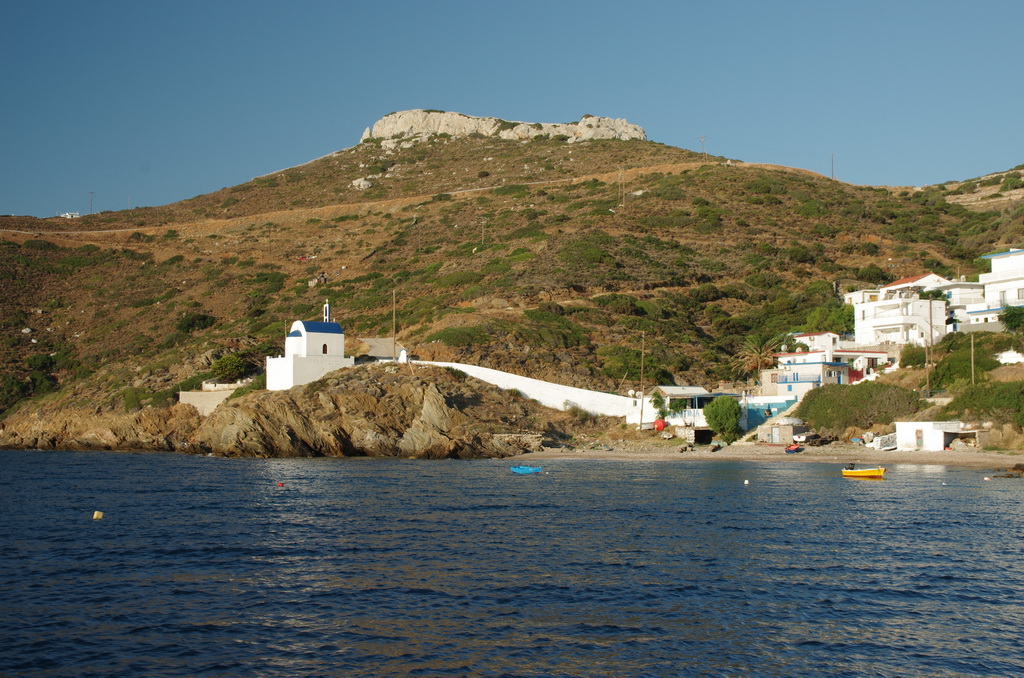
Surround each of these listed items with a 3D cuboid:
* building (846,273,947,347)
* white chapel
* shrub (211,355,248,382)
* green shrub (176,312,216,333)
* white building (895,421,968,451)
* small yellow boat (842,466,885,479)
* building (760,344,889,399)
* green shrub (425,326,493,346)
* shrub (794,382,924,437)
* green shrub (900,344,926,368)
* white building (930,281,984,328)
[{"bbox_3d":[53.650,-3.800,182.230,8.980,8.960,11.220,1,-4,-22],"label":"building"},{"bbox_3d":[-27.420,1.200,177.890,9.600,11.300,6.900,3,-5,-41],"label":"white chapel"},{"bbox_3d":[-39.380,4.110,182.000,5.200,3.900,4.800,1,-3,-12],"label":"shrub"},{"bbox_3d":[-53.160,-2.780,220.000,6.500,3.500,5.800,1,-3,-13],"label":"green shrub"},{"bbox_3d":[47.020,10.850,146.000,5.800,3.150,6.000,3,-4,-44],"label":"white building"},{"bbox_3d":[30.780,11.610,114.000,3.900,1.100,1.550,-1,-3,22],"label":"small yellow boat"},{"bbox_3d":[42.460,4.590,177.950,12.230,6.820,11.650,1,-4,-26],"label":"building"},{"bbox_3d":[-8.440,-0.380,207.830,10.570,2.770,6.000,0,-3,0],"label":"green shrub"},{"bbox_3d":[41.890,8.590,158.330,14.260,6.310,8.000,-1,-4,8],"label":"shrub"},{"bbox_3d":[52.780,2.330,172.070,3.430,2.950,3.500,-1,-4,17],"label":"green shrub"},{"bbox_3d":[66.310,-5.030,193.330,6.500,6.700,6.300,0,-4,-10],"label":"white building"}]

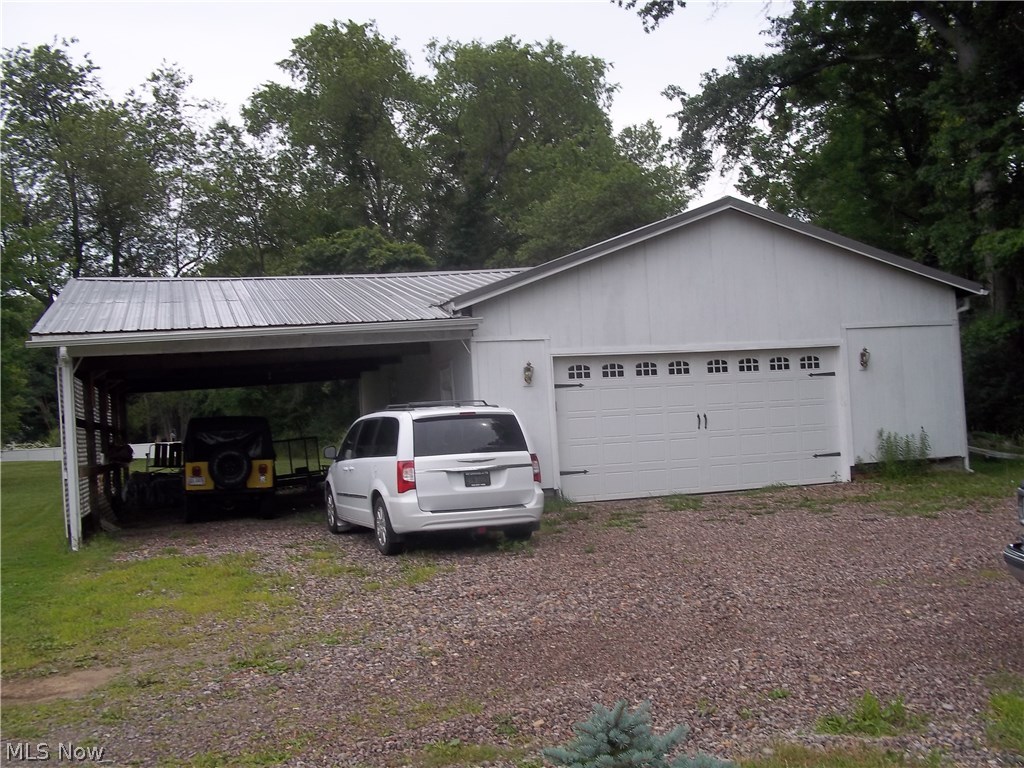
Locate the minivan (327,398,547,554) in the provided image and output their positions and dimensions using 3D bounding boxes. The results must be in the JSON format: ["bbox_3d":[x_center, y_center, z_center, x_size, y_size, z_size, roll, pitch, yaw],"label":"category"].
[{"bbox_3d":[-1.330,1.240,14.913,2.060,1.760,5.150,-3,-1,-21],"label":"minivan"}]

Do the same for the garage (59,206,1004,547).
[{"bbox_3d":[-0.668,-0.254,22.658,16.079,4.996,12.101,-3,-2,-17],"label":"garage"}]

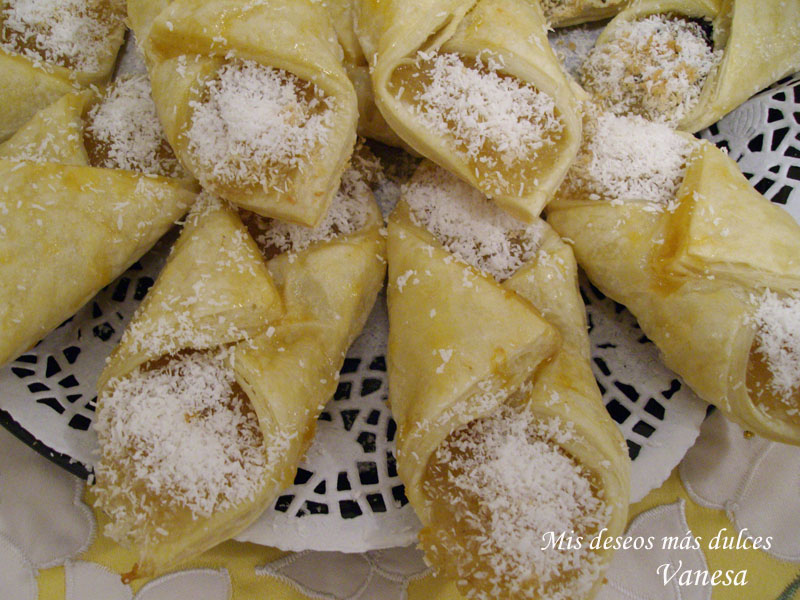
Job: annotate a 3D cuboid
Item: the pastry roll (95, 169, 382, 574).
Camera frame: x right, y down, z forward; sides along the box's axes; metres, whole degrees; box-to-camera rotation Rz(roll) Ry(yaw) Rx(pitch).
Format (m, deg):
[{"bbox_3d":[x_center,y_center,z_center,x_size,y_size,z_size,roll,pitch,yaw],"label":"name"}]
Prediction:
[{"bbox_3d":[-0.038,0.003,0.231,0.053,0.036,0.133,12,53,9],"label":"pastry roll"}]

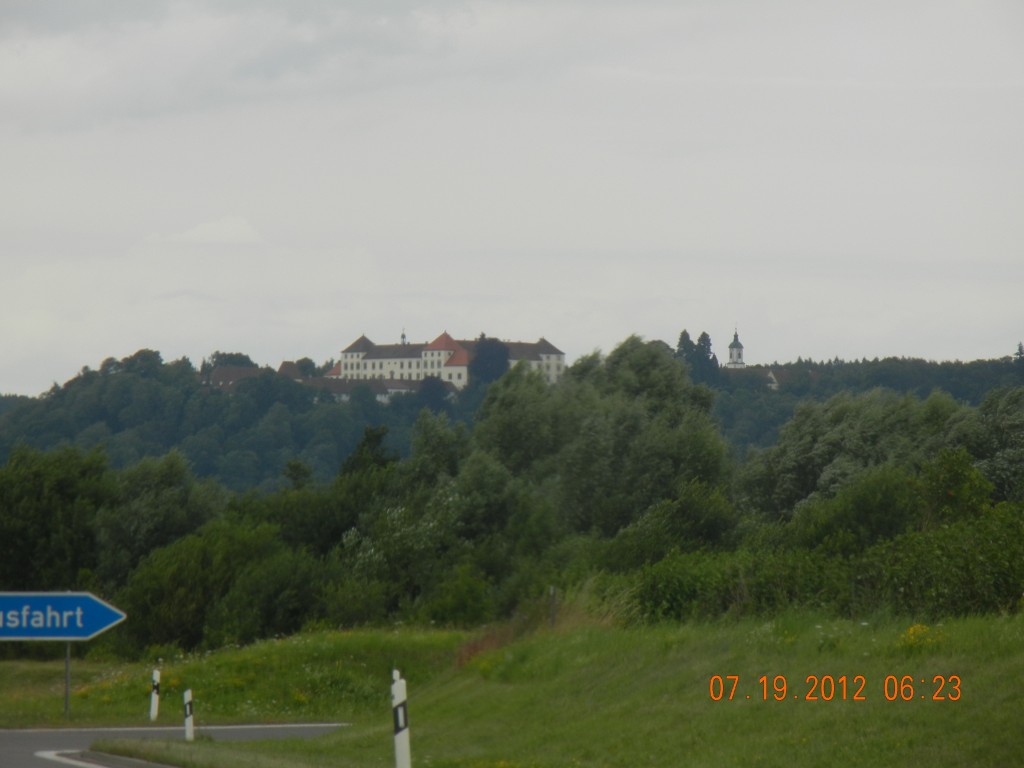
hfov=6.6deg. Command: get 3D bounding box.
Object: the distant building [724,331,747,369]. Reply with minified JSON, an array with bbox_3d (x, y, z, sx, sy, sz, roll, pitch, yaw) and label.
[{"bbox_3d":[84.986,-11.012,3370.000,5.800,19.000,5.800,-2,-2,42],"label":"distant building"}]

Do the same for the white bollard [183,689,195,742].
[{"bbox_3d":[-5.938,6.087,163.000,0.125,0.950,0.115,-2,-2,0],"label":"white bollard"}]

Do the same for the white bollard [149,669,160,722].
[{"bbox_3d":[-6.965,6.076,173.000,0.125,1.000,0.115,3,-2,0],"label":"white bollard"}]

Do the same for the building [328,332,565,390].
[{"bbox_3d":[-22.859,-6.891,3342.933,54.000,23.000,67.000,-2,-2,42],"label":"building"}]

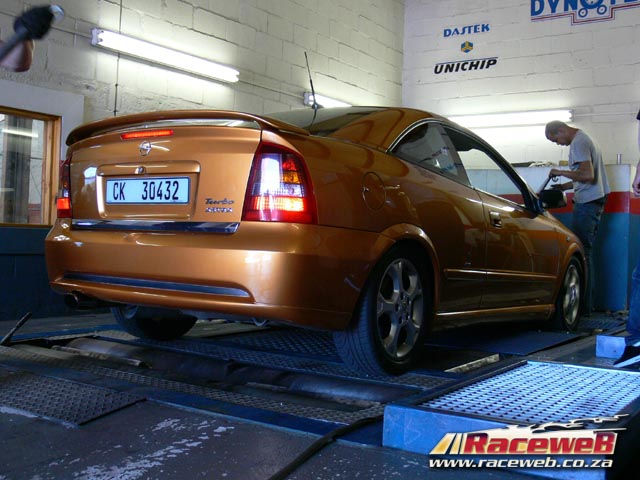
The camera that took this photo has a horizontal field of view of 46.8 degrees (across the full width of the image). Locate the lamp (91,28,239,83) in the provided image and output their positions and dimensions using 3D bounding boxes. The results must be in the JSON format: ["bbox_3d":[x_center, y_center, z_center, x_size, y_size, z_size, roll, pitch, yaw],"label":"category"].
[{"bbox_3d":[-1.166,-1.447,5.878,0.090,0.130,1.550,3,1,35],"label":"lamp"}]

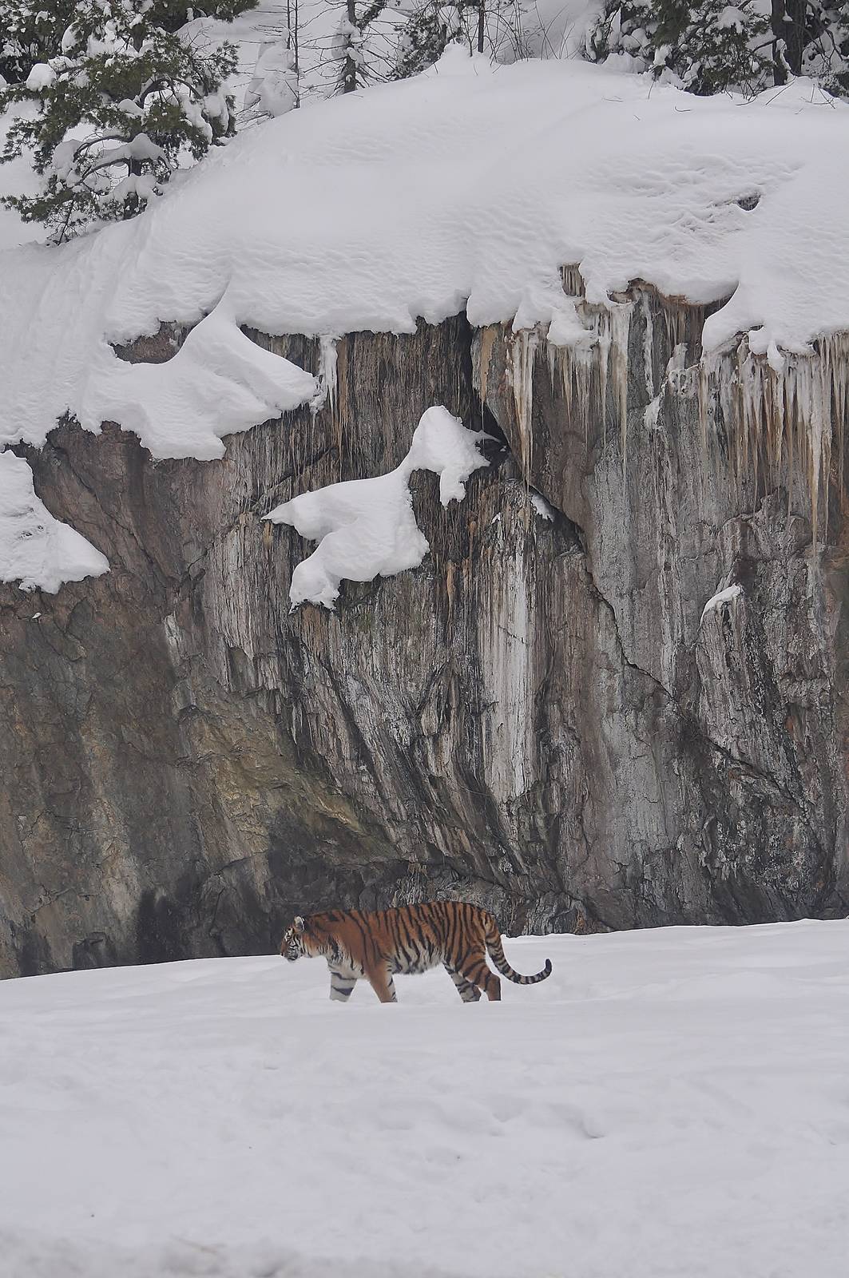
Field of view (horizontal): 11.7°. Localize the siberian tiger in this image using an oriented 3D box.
[{"bbox_3d":[-0.069,2.584,33.500,2.200,0.930,0.480,0,-1,0],"label":"siberian tiger"}]

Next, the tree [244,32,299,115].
[{"bbox_3d":[-1.644,-6.057,44.500,0.600,0.920,0.600,0,-2,0],"label":"tree"}]

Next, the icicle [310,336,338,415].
[{"bbox_3d":[-0.919,-2.415,38.000,0.270,0.760,0.200,0,-2,0],"label":"icicle"}]

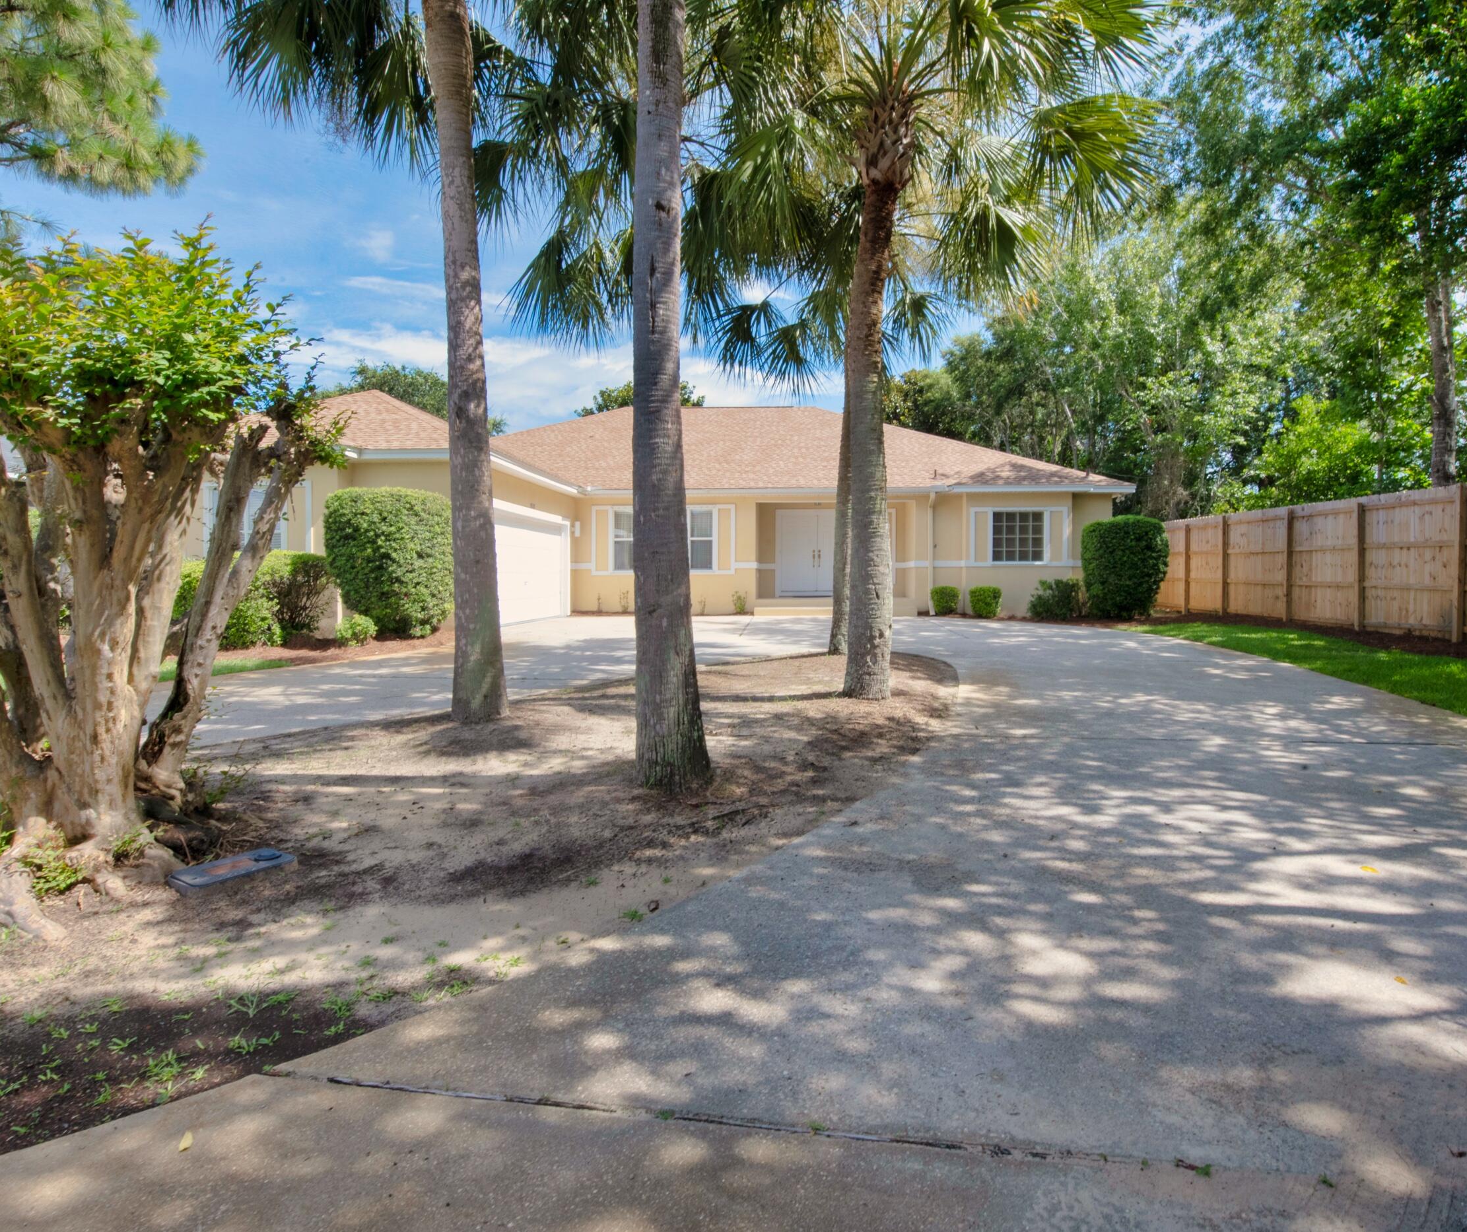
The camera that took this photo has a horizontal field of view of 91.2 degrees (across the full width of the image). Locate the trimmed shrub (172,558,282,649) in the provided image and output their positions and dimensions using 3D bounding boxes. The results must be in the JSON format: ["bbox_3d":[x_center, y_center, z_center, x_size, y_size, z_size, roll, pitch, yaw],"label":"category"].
[{"bbox_3d":[-7.049,-0.180,9.950,1.300,1.250,1.050,0,3,6],"label":"trimmed shrub"}]

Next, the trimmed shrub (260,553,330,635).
[{"bbox_3d":[-6.895,-0.338,11.050,1.050,1.330,0.950,0,3,6],"label":"trimmed shrub"}]

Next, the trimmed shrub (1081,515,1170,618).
[{"bbox_3d":[8.293,-1.039,15.200,1.600,2.160,1.450,0,3,6],"label":"trimmed shrub"}]

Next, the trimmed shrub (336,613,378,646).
[{"bbox_3d":[-5.324,0.194,10.150,0.520,0.470,0.500,0,3,6],"label":"trimmed shrub"}]

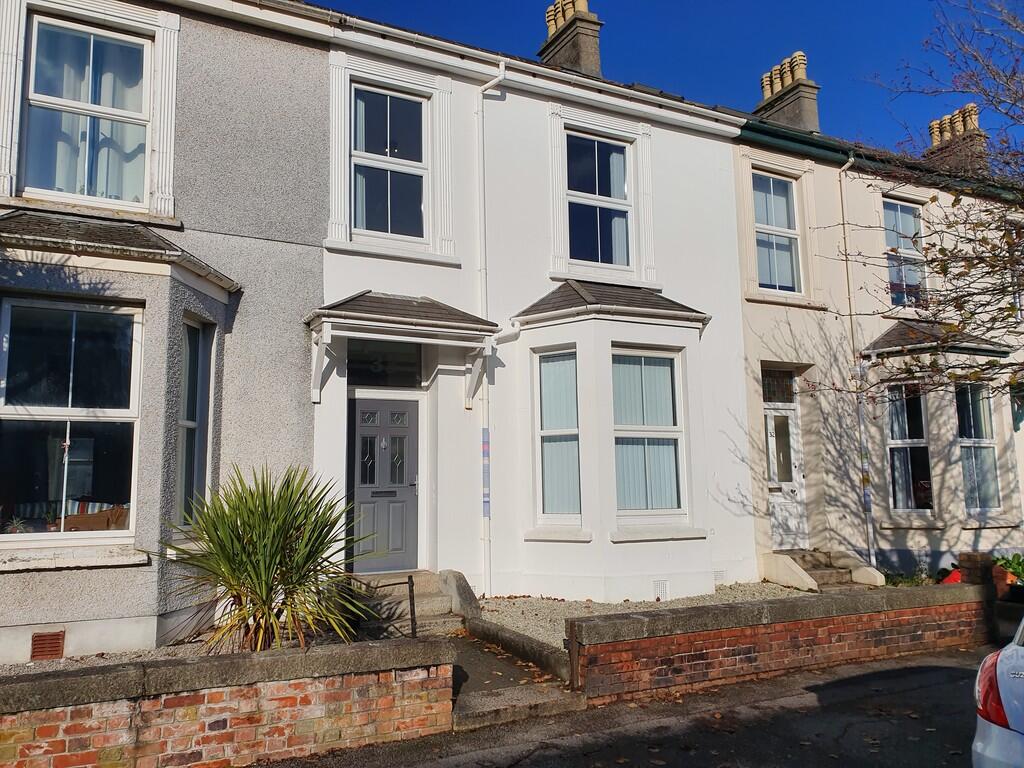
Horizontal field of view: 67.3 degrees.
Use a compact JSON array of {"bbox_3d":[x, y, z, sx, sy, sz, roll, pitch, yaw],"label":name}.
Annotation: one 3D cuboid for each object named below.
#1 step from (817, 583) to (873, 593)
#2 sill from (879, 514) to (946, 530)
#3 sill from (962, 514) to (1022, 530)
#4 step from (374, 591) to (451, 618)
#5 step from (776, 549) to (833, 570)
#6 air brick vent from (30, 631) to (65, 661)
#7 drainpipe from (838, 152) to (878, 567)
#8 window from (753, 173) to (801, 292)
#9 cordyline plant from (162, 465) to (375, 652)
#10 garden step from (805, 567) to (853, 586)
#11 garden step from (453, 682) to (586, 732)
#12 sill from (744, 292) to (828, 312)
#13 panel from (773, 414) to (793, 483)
[{"bbox_3d":[4.505,2.886,10.698,1.113,0.132,0.385,3,-8,-27],"label":"step"},{"bbox_3d":[6.124,2.129,11.767,0.900,0.170,0.220,-4,-8,24],"label":"sill"},{"bbox_3d":[7.245,2.125,11.770,1.376,0.147,0.202,3,-8,-27],"label":"sill"},{"bbox_3d":[-1.218,2.389,8.235,1.093,0.177,0.354,3,-8,-27],"label":"step"},{"bbox_3d":[4.132,2.565,11.186,1.000,0.210,0.420,3,-8,-27],"label":"step"},{"bbox_3d":[-3.739,2.116,6.203,0.222,0.210,0.050,3,-8,-27],"label":"air brick vent"},{"bbox_3d":[5.516,-0.439,12.120,0.132,6.588,0.334,3,-8,-27],"label":"drainpipe"},{"bbox_3d":[4.062,-2.308,11.860,1.010,1.880,0.110,3,-8,-27],"label":"window"},{"bbox_3d":[-1.865,1.388,6.040,1.567,1.489,1.534,3,-8,-27],"label":"cordyline plant"},{"bbox_3d":[4.338,2.780,11.039,1.113,0.182,0.344,3,-8,-27],"label":"garden step"},{"bbox_3d":[-0.017,2.300,5.529,1.052,0.106,0.415,3,-8,-27],"label":"garden step"},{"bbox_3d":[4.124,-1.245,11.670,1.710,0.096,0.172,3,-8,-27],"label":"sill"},{"bbox_3d":[4.089,0.988,11.631,0.310,1.000,0.040,3,-8,-27],"label":"panel"}]

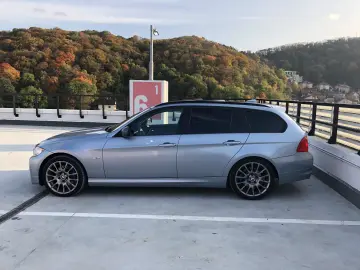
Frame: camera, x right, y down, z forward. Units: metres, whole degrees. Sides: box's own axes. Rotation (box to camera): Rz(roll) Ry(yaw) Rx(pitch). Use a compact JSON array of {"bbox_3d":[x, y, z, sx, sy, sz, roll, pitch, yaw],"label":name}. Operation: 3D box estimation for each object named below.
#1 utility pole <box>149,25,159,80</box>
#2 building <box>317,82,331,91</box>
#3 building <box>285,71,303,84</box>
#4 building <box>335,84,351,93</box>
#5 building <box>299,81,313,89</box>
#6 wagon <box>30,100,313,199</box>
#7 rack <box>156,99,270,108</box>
[{"bbox_3d":[-1.143,-2.559,13.057,0.439,4.603,0.220,0,8,3],"label":"utility pole"},{"bbox_3d":[105.950,-35.809,215.000,10.000,6.200,9.000,3,8,24],"label":"building"},{"bbox_3d":[87.698,-44.428,225.000,13.500,11.000,11.000,3,8,24],"label":"building"},{"bbox_3d":[117.188,-33.534,210.000,11.000,6.200,9.000,3,8,24],"label":"building"},{"bbox_3d":[92.660,-37.285,215.000,10.000,6.200,9.000,3,8,24],"label":"building"},{"bbox_3d":[-0.191,0.119,4.986,4.520,1.430,1.830,0,8,3],"label":"wagon"},{"bbox_3d":[0.515,-0.533,4.864,1.700,0.110,1.150,0,8,3],"label":"rack"}]

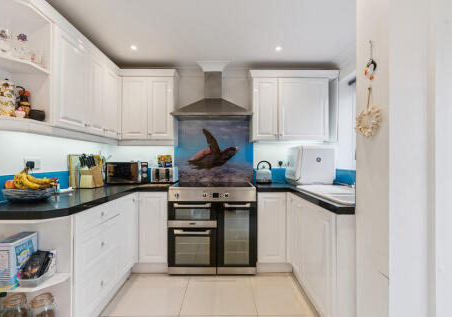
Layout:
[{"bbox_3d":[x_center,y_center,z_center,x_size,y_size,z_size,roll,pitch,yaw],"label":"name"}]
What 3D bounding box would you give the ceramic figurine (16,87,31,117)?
[{"bbox_3d":[-1.312,-0.354,1.455,0.082,0.185,0.078,1,-1,-42],"label":"ceramic figurine"}]

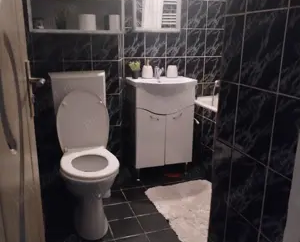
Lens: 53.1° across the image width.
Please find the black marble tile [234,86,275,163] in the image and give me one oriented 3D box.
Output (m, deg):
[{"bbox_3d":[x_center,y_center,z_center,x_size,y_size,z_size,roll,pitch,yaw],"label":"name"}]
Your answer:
[{"bbox_3d":[0.366,0.008,1.058,0.010,0.246,0.193,-5,16,-20],"label":"black marble tile"}]

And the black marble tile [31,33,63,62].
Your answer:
[{"bbox_3d":[-0.687,-0.517,2.016,0.193,0.222,0.010,-5,16,-20],"label":"black marble tile"}]

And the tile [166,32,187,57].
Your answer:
[{"bbox_3d":[0.247,-0.722,2.799,0.200,0.252,0.010,-5,16,-20],"label":"tile"}]

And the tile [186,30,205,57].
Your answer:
[{"bbox_3d":[0.430,-0.741,2.852,0.200,0.252,0.010,-5,16,-20],"label":"tile"}]

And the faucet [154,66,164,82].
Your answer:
[{"bbox_3d":[0.083,-0.417,2.638,0.050,0.130,0.110,-5,16,-20],"label":"faucet"}]

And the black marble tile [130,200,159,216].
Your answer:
[{"bbox_3d":[-0.040,0.636,2.236,0.200,0.010,0.200,-5,16,-20],"label":"black marble tile"}]

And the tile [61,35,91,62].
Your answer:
[{"bbox_3d":[-0.504,-0.532,2.082,0.193,0.222,0.010,-5,16,-20],"label":"tile"}]

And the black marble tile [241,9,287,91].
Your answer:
[{"bbox_3d":[0.369,-0.231,0.992,0.010,0.246,0.193,-5,16,-20],"label":"black marble tile"}]

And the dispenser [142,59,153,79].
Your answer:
[{"bbox_3d":[-0.021,-0.454,2.637,0.092,0.160,0.092,1,15,0],"label":"dispenser"}]

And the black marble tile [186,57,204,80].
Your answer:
[{"bbox_3d":[0.432,-0.489,2.935,0.200,0.252,0.010,-5,16,-20],"label":"black marble tile"}]

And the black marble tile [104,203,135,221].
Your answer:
[{"bbox_3d":[-0.225,0.653,2.155,0.200,0.010,0.200,-5,16,-20],"label":"black marble tile"}]

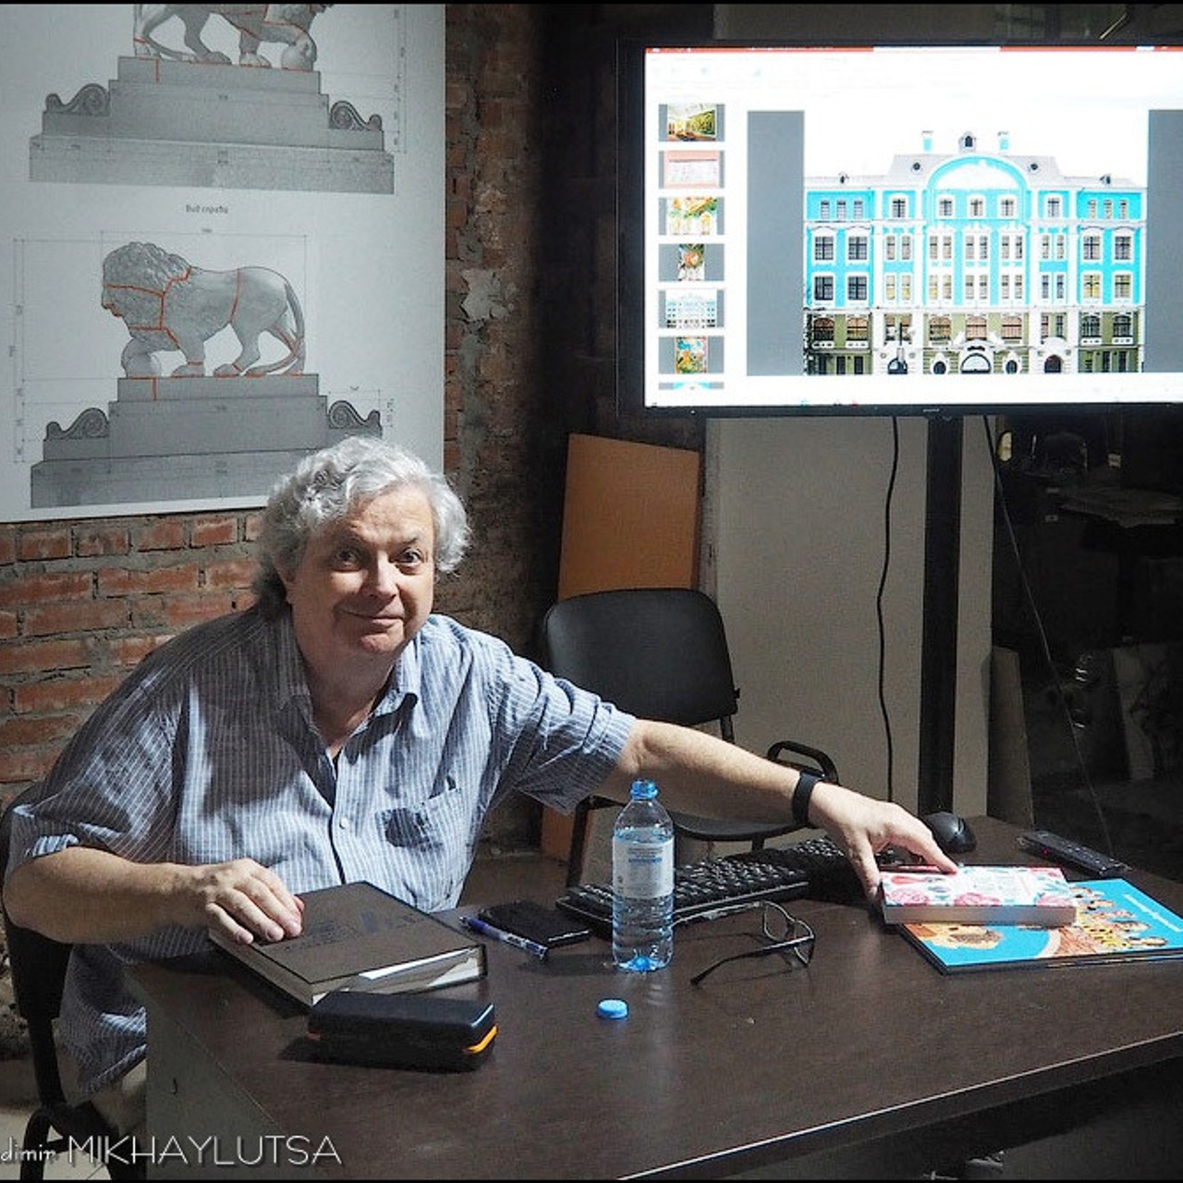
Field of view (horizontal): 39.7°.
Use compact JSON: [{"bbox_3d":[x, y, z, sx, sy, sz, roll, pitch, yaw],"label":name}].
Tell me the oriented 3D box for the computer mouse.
[{"bbox_3d":[0.474,0.318,2.200,0.062,0.038,0.108,-6,10,-38],"label":"computer mouse"}]

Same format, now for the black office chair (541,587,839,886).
[{"bbox_3d":[0.235,0.458,3.379,0.550,0.850,0.580,-5,9,-34],"label":"black office chair"}]

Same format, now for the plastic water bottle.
[{"bbox_3d":[0.056,0.296,1.732,0.065,0.203,0.065,0,7,0],"label":"plastic water bottle"}]

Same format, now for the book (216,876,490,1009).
[{"bbox_3d":[-0.269,0.379,1.767,0.196,0.030,0.258,-5,9,-35],"label":"book"}]

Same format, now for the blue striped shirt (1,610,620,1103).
[{"bbox_3d":[-0.337,0.283,2.029,0.730,0.530,0.420,-3,8,-20],"label":"blue striped shirt"}]

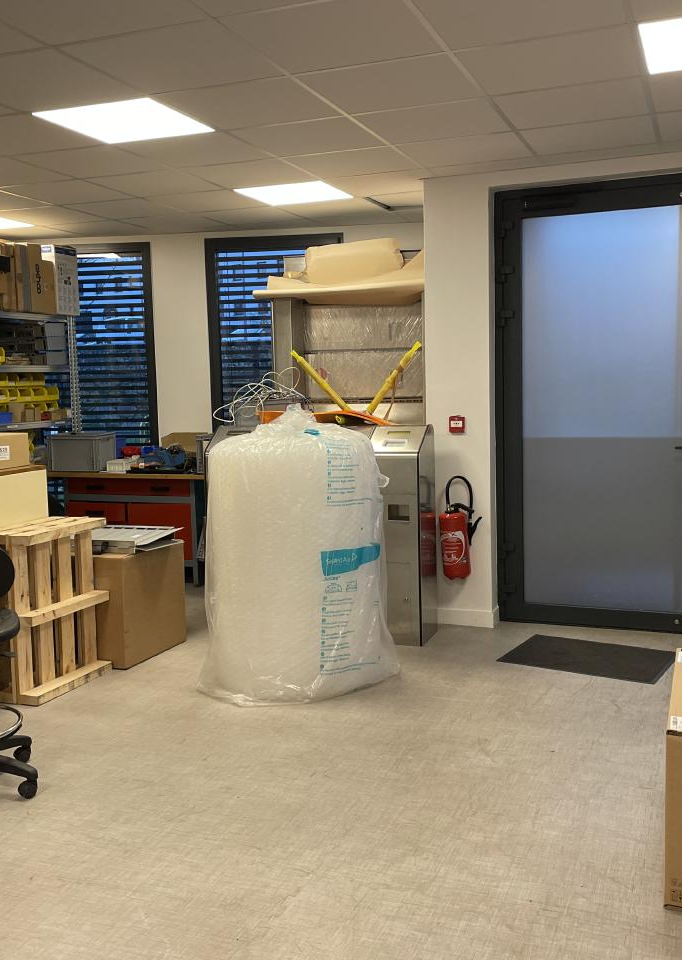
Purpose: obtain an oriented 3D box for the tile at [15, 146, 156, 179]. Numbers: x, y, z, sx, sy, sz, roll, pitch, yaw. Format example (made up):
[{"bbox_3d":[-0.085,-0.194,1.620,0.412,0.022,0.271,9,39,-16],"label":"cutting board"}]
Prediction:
[{"bbox_3d":[-1.261,-1.615,4.881,0.600,0.025,0.600,1,7,21],"label":"tile"}]

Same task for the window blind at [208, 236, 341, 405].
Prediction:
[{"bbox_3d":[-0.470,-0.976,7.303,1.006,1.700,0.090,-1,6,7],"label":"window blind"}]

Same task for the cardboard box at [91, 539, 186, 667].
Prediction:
[{"bbox_3d":[-1.279,0.656,5.308,0.600,0.577,0.590,1,7,21],"label":"cardboard box"}]

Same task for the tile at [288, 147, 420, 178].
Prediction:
[{"bbox_3d":[0.080,-1.663,5.020,0.590,0.025,0.590,1,7,21],"label":"tile"}]

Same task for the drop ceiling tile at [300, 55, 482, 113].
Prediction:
[{"bbox_3d":[0.205,-1.521,3.695,0.590,0.025,0.590,1,7,21],"label":"drop ceiling tile"}]

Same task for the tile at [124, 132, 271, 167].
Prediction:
[{"bbox_3d":[-0.699,-1.604,4.668,0.600,0.025,0.600,1,7,21],"label":"tile"}]

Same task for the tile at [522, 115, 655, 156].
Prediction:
[{"bbox_3d":[1.196,-1.641,4.585,0.600,0.025,0.600,1,7,21],"label":"tile"}]

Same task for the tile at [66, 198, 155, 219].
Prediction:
[{"bbox_3d":[-1.395,-1.756,6.209,0.600,0.025,0.600,1,7,21],"label":"tile"}]

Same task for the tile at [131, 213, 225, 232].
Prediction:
[{"bbox_3d":[-1.181,-1.819,6.766,0.600,0.025,0.600,1,7,21],"label":"tile"}]

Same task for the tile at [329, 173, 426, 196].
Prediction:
[{"bbox_3d":[0.278,-1.727,5.583,0.565,0.025,0.590,1,7,21],"label":"tile"}]

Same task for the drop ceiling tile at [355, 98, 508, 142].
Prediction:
[{"bbox_3d":[0.422,-1.585,4.241,0.600,0.025,0.600,1,7,21],"label":"drop ceiling tile"}]

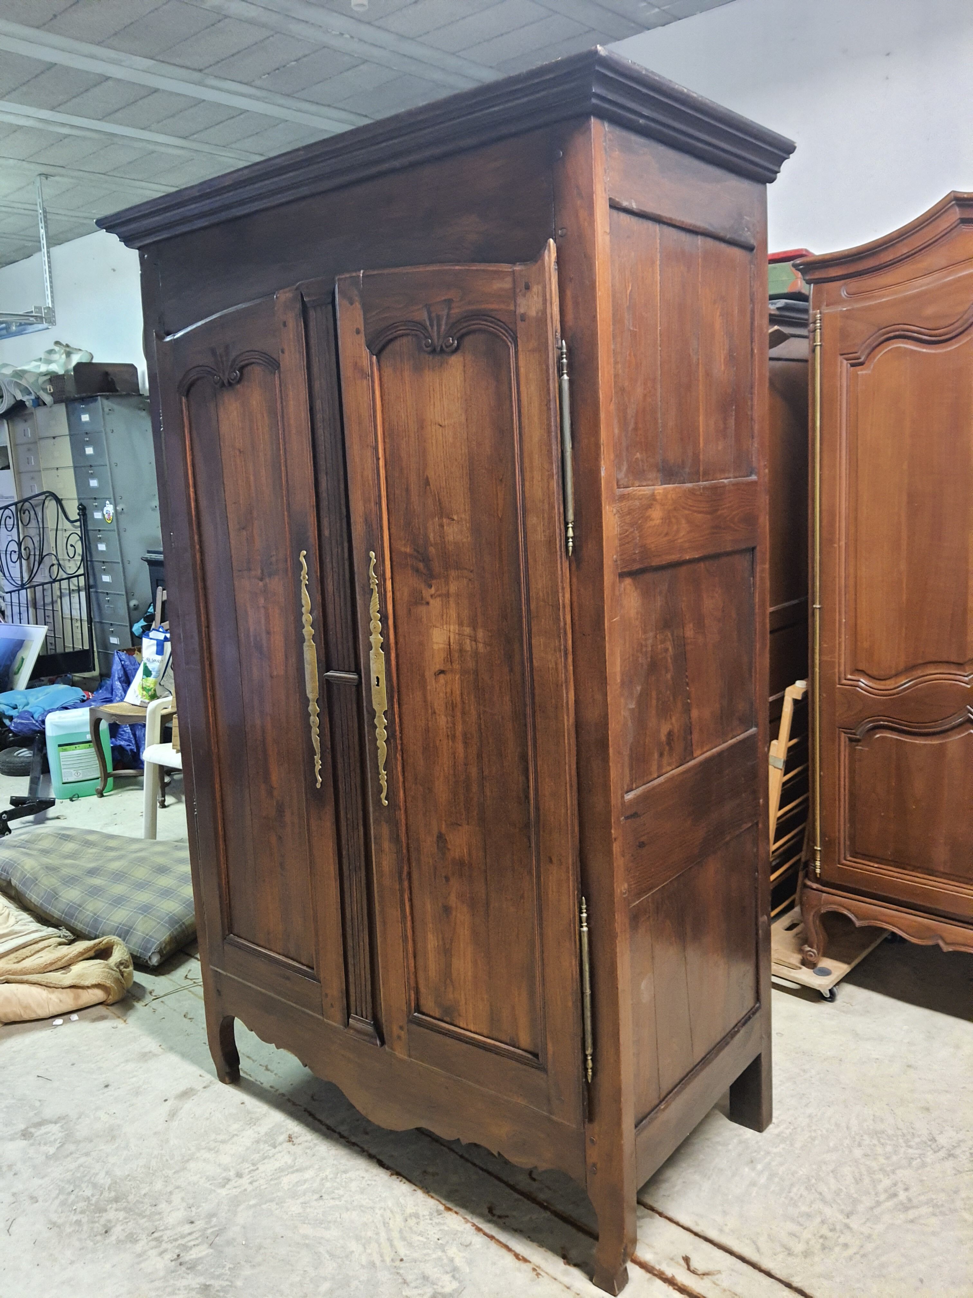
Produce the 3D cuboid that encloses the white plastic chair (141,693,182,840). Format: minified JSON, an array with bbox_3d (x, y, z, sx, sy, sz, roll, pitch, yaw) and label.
[{"bbox_3d":[-1.105,0.447,4.143,0.560,0.800,0.550,5,12,39],"label":"white plastic chair"}]

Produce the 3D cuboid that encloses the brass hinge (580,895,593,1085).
[{"bbox_3d":[0.172,0.588,1.671,0.022,0.350,0.025,5,12,39],"label":"brass hinge"}]

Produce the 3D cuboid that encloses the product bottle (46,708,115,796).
[{"bbox_3d":[-2.112,0.546,5.082,0.290,0.390,0.240,-6,10,-17],"label":"product bottle"}]

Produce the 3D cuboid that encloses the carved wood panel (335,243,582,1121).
[{"bbox_3d":[-0.047,0.097,1.760,0.490,1.520,0.030,5,12,39],"label":"carved wood panel"}]

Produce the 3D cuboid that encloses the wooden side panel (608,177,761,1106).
[{"bbox_3d":[0.386,0.044,1.810,0.030,1.570,0.535,5,12,39],"label":"wooden side panel"}]

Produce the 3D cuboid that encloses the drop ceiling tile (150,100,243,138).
[{"bbox_3d":[-1.209,-2.200,4.049,0.440,0.020,0.190,5,12,39],"label":"drop ceiling tile"}]

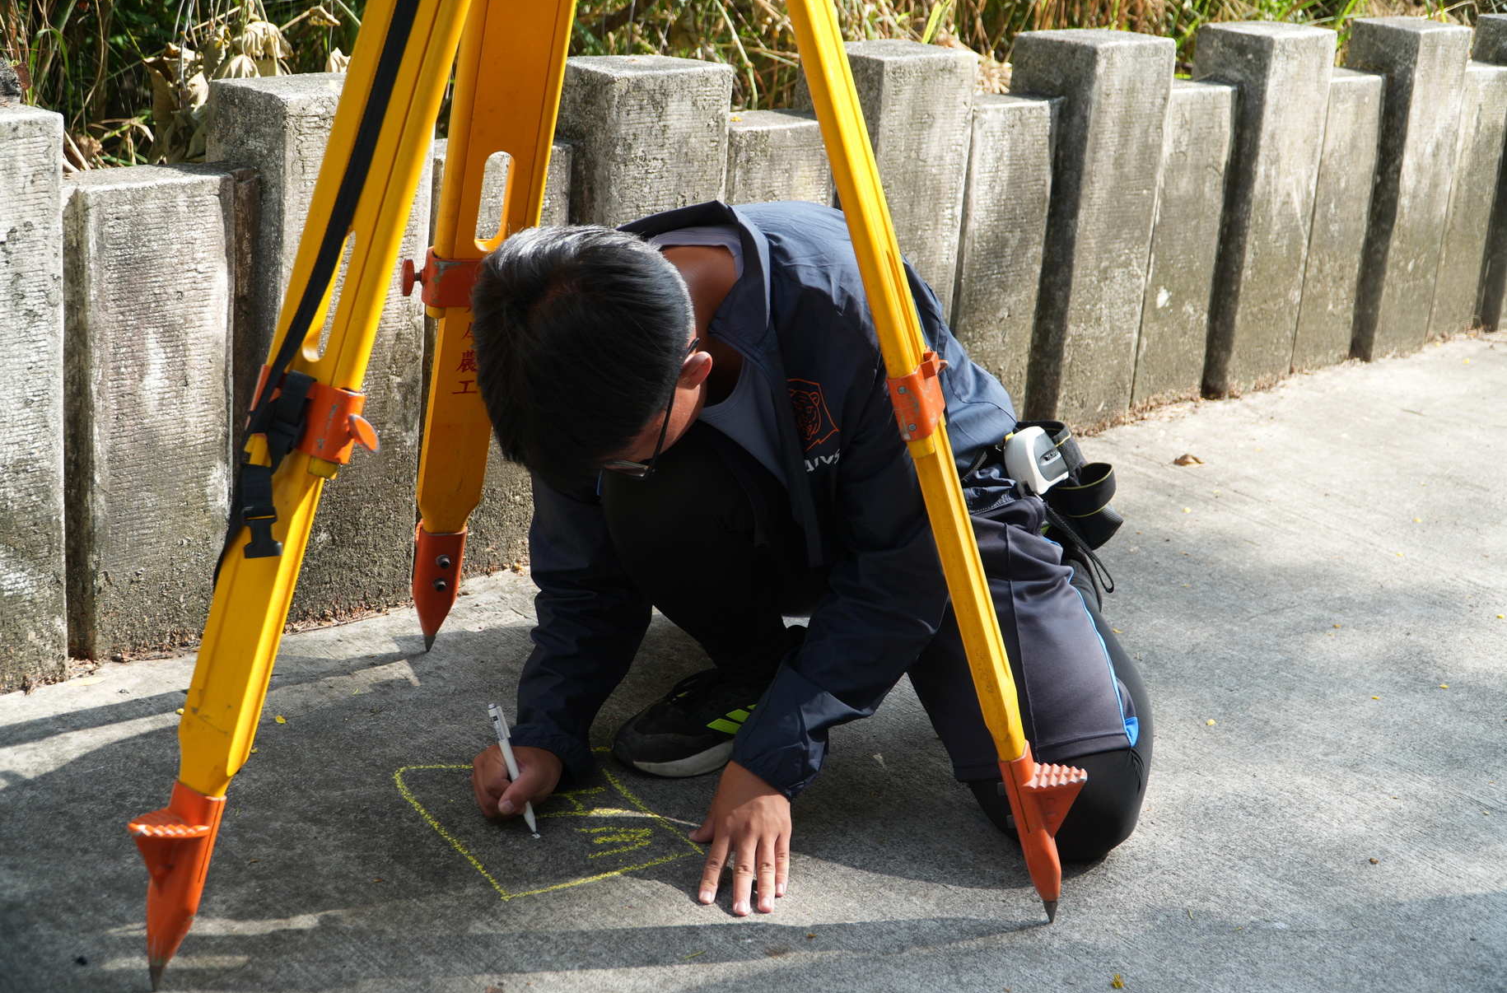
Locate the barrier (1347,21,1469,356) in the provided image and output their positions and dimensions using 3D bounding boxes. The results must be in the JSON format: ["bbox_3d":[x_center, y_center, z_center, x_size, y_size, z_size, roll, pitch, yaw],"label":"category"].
[{"bbox_3d":[1.364,-0.660,4.317,0.207,0.690,0.170,-14,25,-39],"label":"barrier"}]

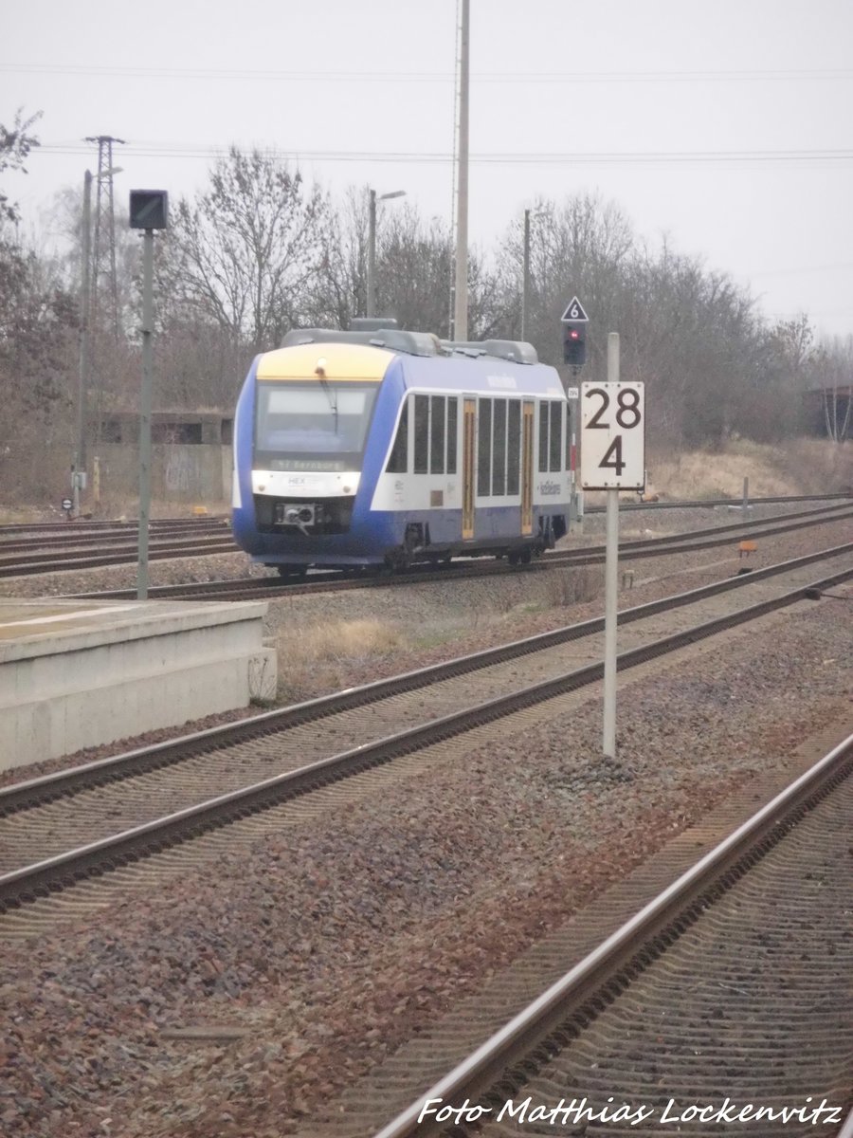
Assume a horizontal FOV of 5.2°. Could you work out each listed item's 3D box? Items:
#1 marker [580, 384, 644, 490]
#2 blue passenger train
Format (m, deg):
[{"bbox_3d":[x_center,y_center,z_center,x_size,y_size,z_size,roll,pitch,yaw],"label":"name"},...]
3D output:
[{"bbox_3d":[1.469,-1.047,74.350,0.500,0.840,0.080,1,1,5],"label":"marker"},{"bbox_3d":[-0.216,-2.151,164.314,2.750,4.270,27.260,1,1,8],"label":"blue passenger train"}]

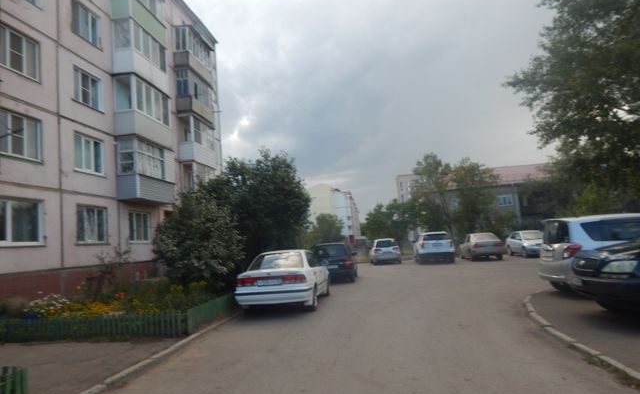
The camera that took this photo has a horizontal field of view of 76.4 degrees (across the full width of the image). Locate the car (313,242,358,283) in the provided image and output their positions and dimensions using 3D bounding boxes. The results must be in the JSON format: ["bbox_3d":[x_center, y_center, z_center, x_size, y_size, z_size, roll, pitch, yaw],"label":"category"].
[{"bbox_3d":[0.597,2.627,16.442,1.685,1.516,4.456,-6,-6,6],"label":"car"}]

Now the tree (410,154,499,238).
[{"bbox_3d":[10.714,0.489,32.034,6.822,7.766,5.117,-6,-6,10],"label":"tree"}]

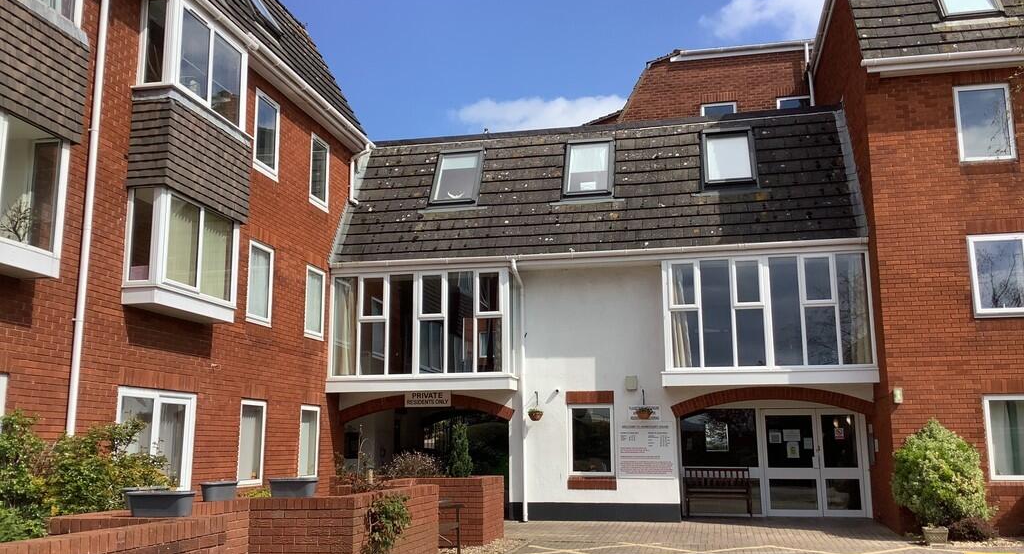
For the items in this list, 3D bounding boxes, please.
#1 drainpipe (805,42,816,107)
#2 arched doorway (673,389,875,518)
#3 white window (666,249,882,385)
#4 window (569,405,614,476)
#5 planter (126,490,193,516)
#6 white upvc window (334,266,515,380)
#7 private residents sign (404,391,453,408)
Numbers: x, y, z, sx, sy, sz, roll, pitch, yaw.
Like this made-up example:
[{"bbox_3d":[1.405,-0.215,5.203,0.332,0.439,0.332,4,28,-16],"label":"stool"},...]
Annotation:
[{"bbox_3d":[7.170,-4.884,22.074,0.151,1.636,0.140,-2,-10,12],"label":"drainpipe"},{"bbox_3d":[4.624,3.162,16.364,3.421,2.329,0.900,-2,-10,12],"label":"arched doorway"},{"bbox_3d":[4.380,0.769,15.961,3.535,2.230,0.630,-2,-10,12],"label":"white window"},{"bbox_3d":[1.442,2.976,16.721,0.831,1.305,0.100,-2,-10,12],"label":"window"},{"bbox_3d":[-2.347,1.517,6.113,0.420,0.152,0.190,-2,-10,12],"label":"planter"},{"bbox_3d":[-1.749,0.874,17.112,3.440,1.957,0.150,-2,-10,12],"label":"white upvc window"},{"bbox_3d":[-1.595,2.310,17.351,0.916,0.301,0.050,-2,-10,12],"label":"private residents sign"}]

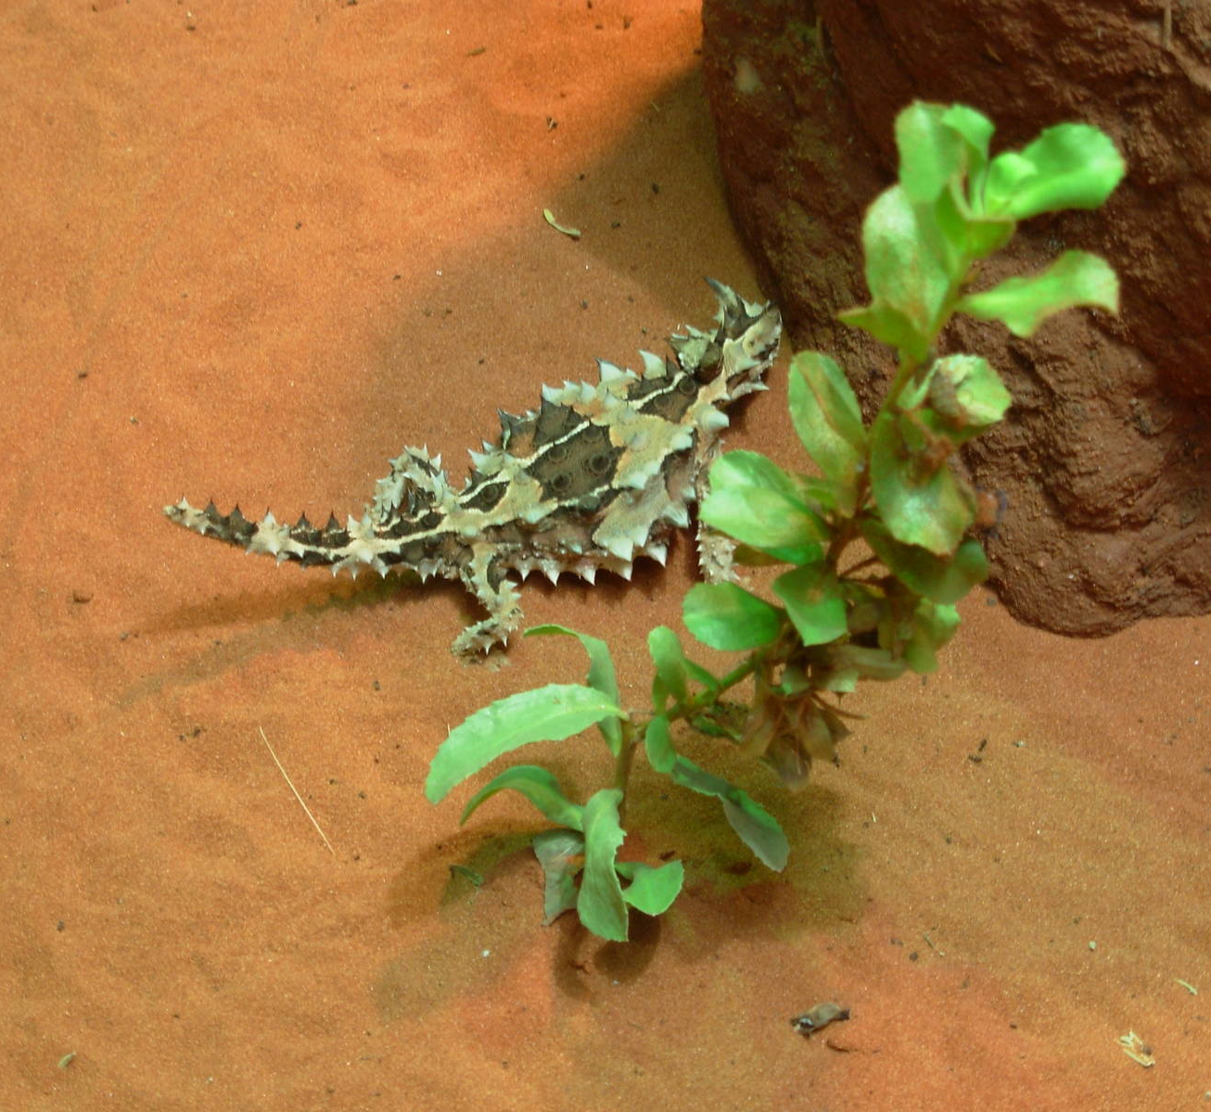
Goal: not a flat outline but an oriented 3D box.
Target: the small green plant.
[{"bbox_3d":[0.030,-0.008,0.746,0.140,0.190,0.105,0,46,0],"label":"small green plant"}]

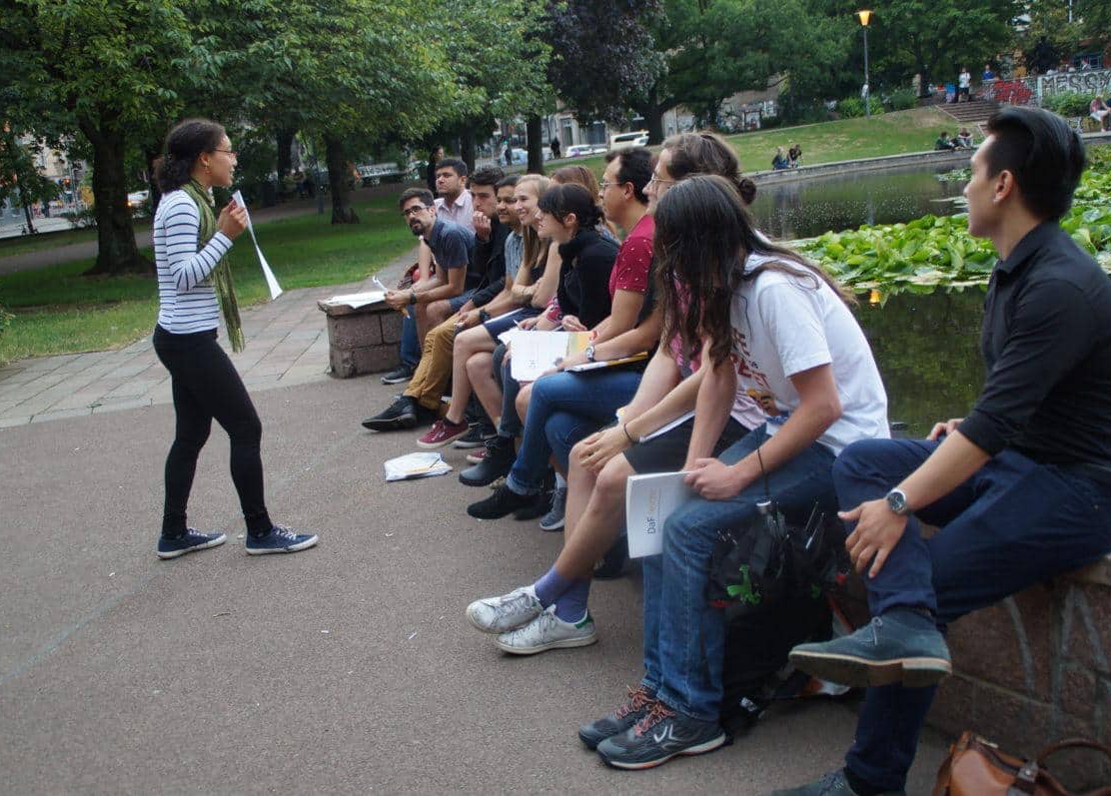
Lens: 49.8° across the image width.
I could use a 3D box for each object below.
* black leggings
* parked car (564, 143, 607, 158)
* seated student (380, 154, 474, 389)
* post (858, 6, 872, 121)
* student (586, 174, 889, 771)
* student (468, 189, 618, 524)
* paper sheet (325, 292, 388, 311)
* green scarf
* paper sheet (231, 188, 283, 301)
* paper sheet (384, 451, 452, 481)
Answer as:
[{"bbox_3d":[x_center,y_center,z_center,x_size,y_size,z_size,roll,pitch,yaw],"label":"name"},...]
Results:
[{"bbox_3d":[-1.352,0.136,4.692,0.460,0.860,0.350,-6,12,-6],"label":"black leggings"},{"bbox_3d":[3.088,-24.167,117.501,4.300,1.480,1.780,-5,12,0],"label":"parked car"},{"bbox_3d":[-0.874,-0.864,7.998,0.840,1.390,0.500,-16,16,-42],"label":"seated student"},{"bbox_3d":[12.456,-13.417,48.000,0.550,4.400,0.550,0,13,24],"label":"post"},{"bbox_3d":[0.409,0.134,2.890,0.800,1.340,0.500,-9,12,-15],"label":"student"},{"bbox_3d":[-0.062,-0.164,4.743,0.720,1.280,0.470,-8,12,-12],"label":"student"},{"bbox_3d":[-1.454,-0.717,8.733,0.440,0.040,0.400,-9,12,-19],"label":"paper sheet"},{"bbox_3d":[-1.255,-0.480,4.413,0.190,0.631,0.220,-6,12,-4],"label":"green scarf"},{"bbox_3d":[-1.090,-0.561,4.379,0.040,0.408,0.290,-19,12,-12],"label":"paper sheet"},{"bbox_3d":[-0.675,0.319,5.781,0.330,0.030,0.370,-9,12,-19],"label":"paper sheet"}]

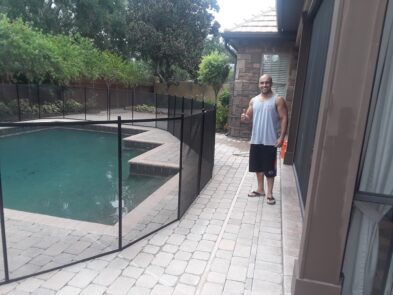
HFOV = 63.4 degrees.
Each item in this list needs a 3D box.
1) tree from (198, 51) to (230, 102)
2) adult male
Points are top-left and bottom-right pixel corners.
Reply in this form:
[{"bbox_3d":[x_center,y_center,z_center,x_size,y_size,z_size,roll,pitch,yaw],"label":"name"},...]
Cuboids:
[{"bbox_3d":[0.689,-2.142,11.936,1.200,2.881,1.200,5,11,11],"label":"tree"},{"bbox_3d":[0.963,-0.121,4.433,0.620,1.750,0.420,7,11,18],"label":"adult male"}]

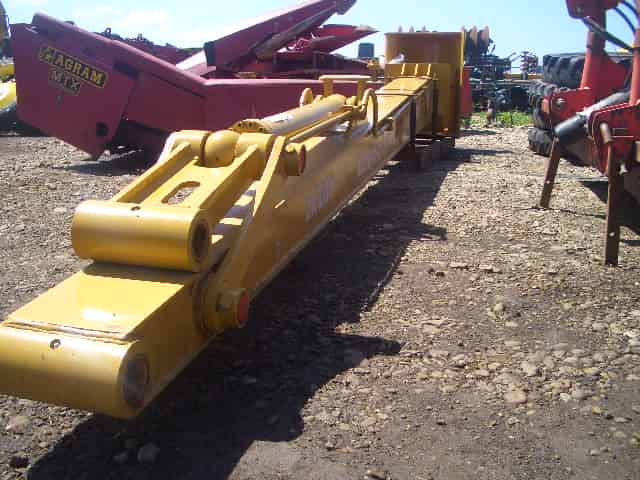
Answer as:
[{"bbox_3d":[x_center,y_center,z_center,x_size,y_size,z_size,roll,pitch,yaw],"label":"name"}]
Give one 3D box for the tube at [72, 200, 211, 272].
[{"bbox_3d":[-0.656,-0.017,2.403,0.446,0.228,0.228,5,15,11],"label":"tube"}]

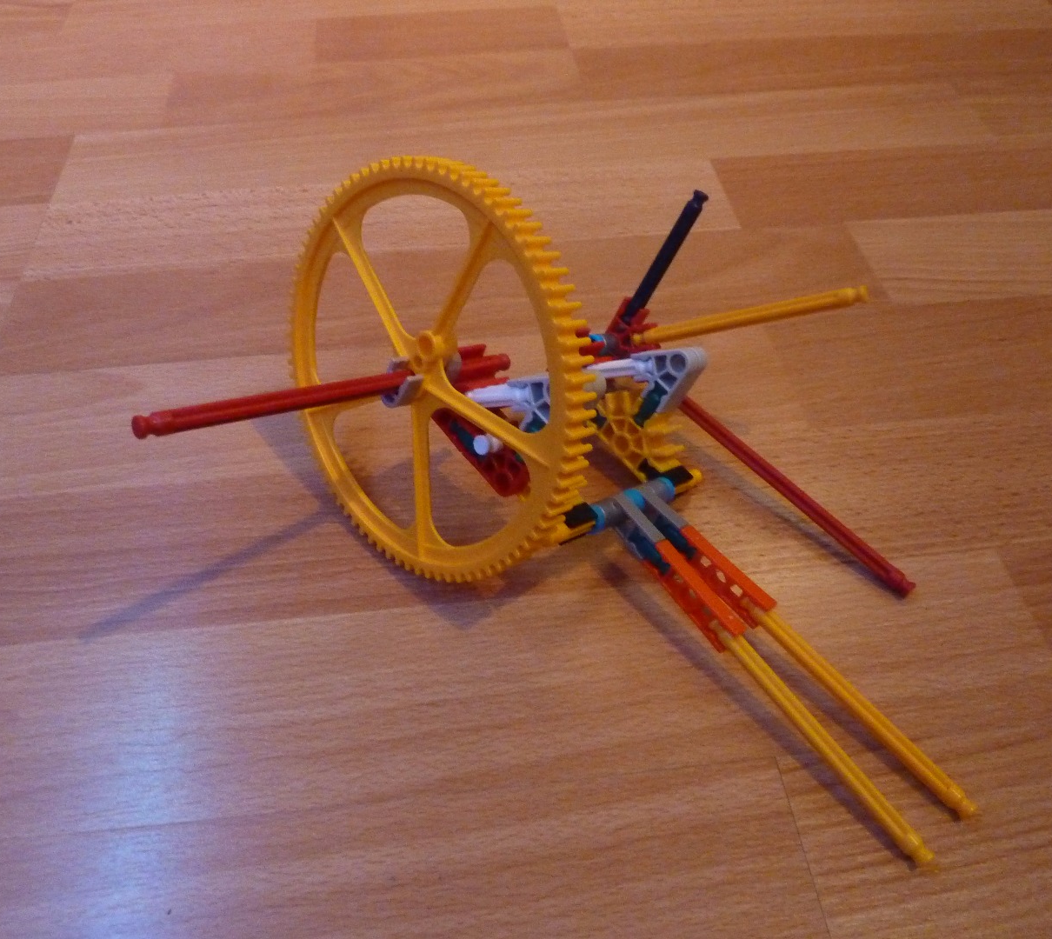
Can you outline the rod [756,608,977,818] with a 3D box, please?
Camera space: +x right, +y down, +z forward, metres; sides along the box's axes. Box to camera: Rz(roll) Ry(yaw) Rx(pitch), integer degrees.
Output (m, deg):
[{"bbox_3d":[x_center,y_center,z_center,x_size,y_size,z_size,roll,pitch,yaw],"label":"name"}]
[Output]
[{"bbox_3d":[0.098,0.070,0.274,0.006,0.006,0.086,-36,69,-26],"label":"rod"}]

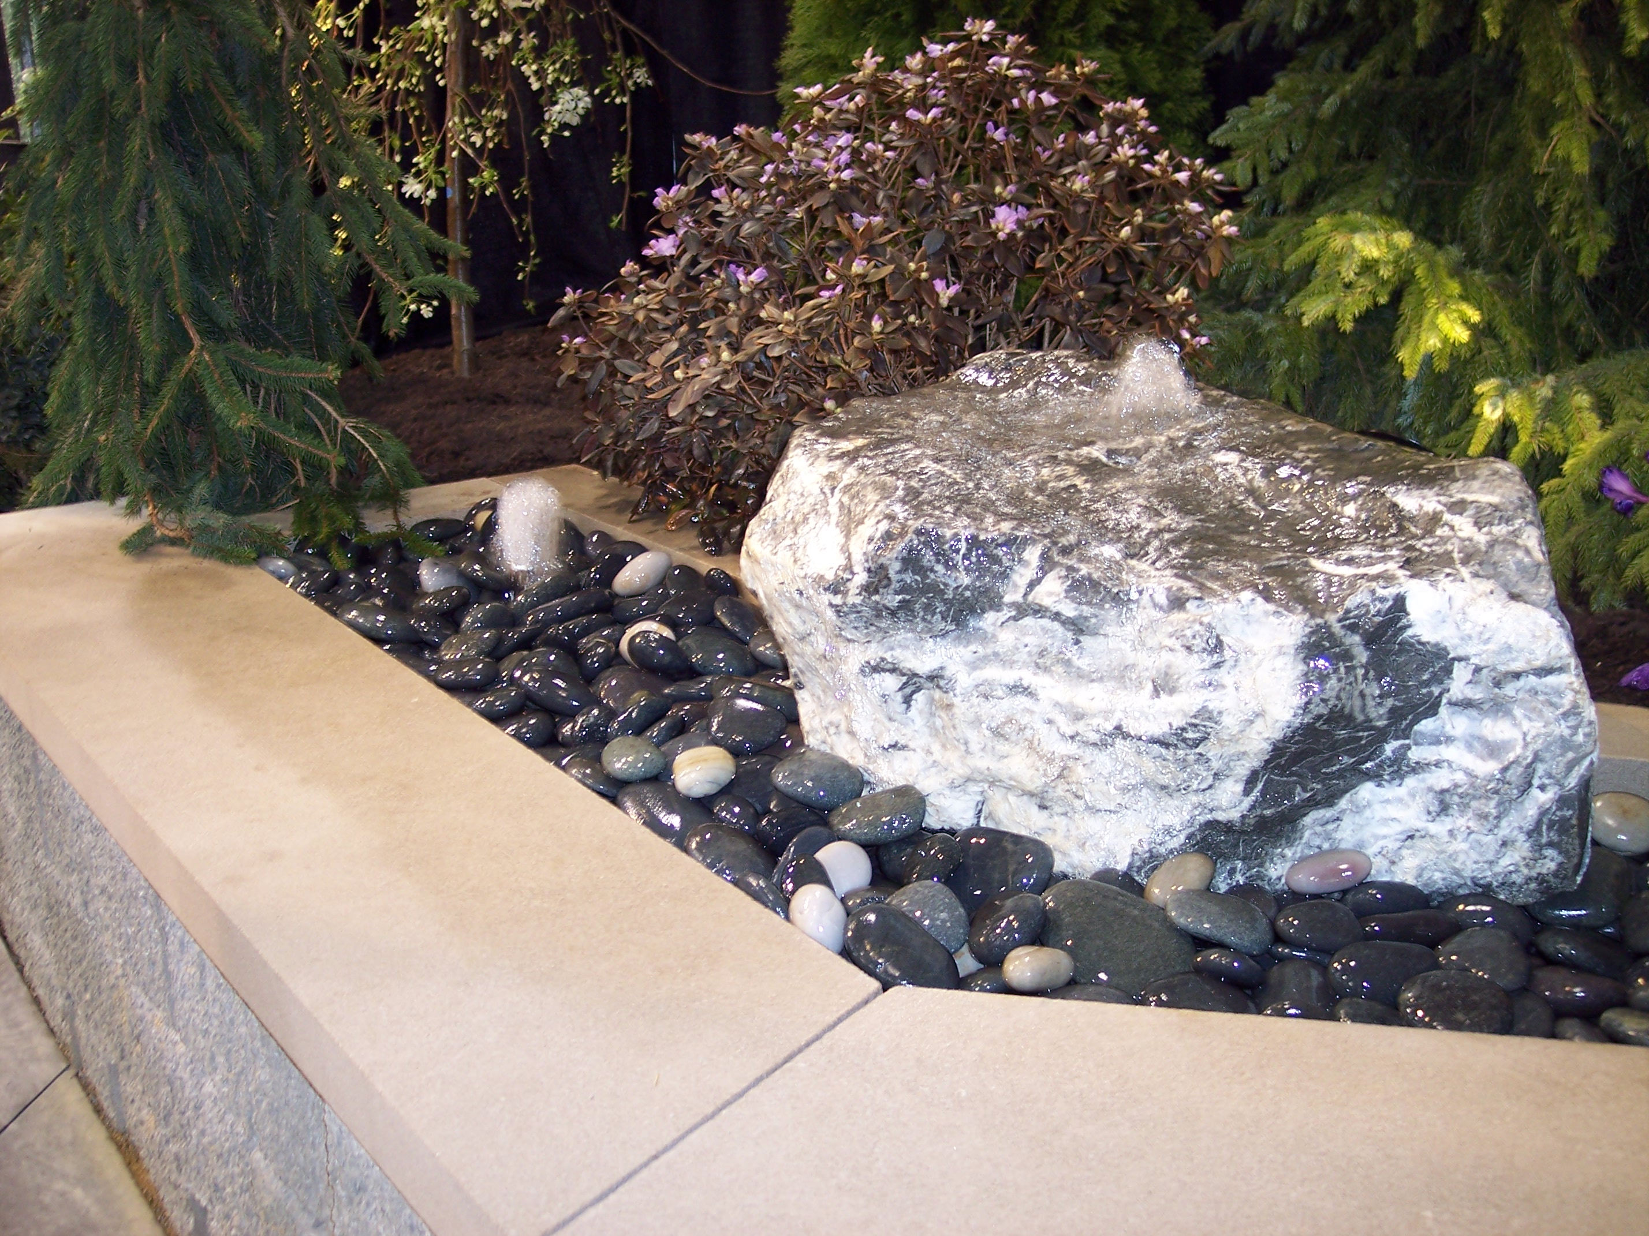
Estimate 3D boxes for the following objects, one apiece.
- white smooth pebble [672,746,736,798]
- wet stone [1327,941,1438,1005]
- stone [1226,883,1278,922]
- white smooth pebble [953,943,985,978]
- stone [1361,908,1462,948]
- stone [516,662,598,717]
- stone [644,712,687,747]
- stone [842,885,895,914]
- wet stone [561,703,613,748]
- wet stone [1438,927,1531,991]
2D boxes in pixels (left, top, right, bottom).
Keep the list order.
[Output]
[{"bbox_3d":[-0.141,0.179,2.161,0.078,0.055,0.068,-17,27,-37],"label":"white smooth pebble"},{"bbox_3d":[0.505,0.323,1.681,0.102,0.051,0.081,-4,23,-9],"label":"wet stone"},{"bbox_3d":[0.423,0.290,1.848,0.061,0.041,0.080,0,17,4],"label":"stone"},{"bbox_3d":[0.130,0.322,1.741,0.058,0.039,0.046,2,16,0],"label":"white smooth pebble"},{"bbox_3d":[0.497,0.263,1.573,0.084,0.034,0.049,-1,6,16],"label":"stone"},{"bbox_3d":[-0.361,0.096,2.500,0.125,0.046,0.079,26,19,21],"label":"stone"},{"bbox_3d":[-0.183,0.128,2.115,0.061,0.024,0.040,-35,20,-9],"label":"stone"},{"bbox_3d":[0.045,0.273,1.793,0.066,0.034,0.050,-12,22,-16],"label":"stone"},{"bbox_3d":[-0.305,0.138,2.381,0.059,0.035,0.092,1,25,27],"label":"wet stone"},{"bbox_3d":[0.534,0.277,1.508,0.074,0.039,0.059,5,37,21],"label":"wet stone"}]

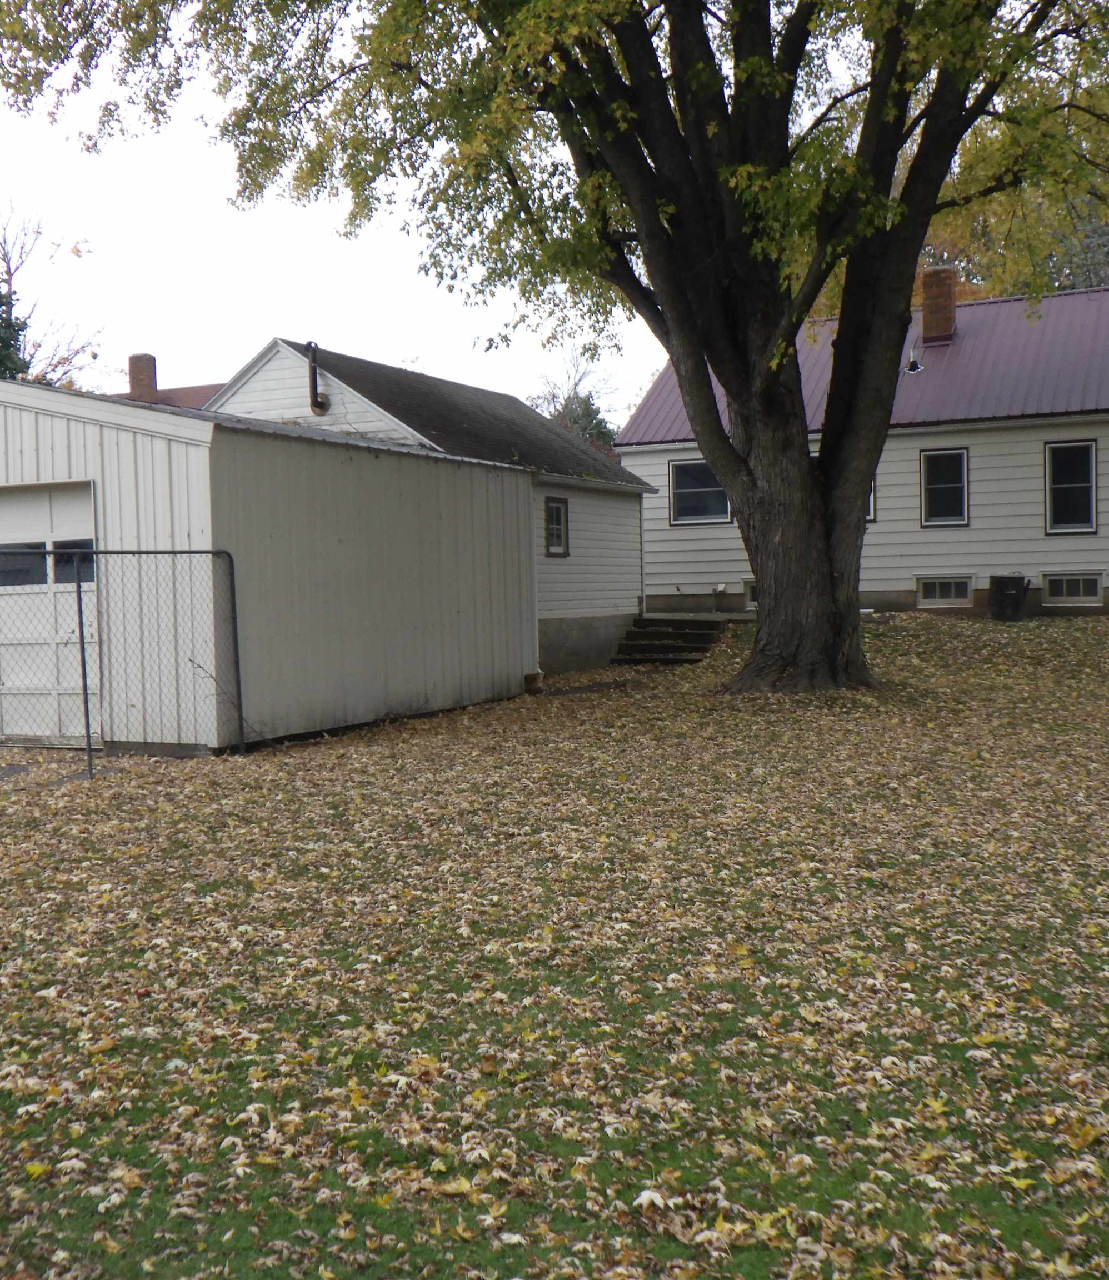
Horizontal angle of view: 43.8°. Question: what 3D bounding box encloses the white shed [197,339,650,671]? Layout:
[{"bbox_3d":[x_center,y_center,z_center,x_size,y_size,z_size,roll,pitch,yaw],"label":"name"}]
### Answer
[{"bbox_3d":[-2.113,-1.890,22.294,5.250,4.760,6.450,0,2,27],"label":"white shed"}]

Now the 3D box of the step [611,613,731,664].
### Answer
[{"bbox_3d":[1.929,0.040,22.835,1.650,0.700,1.350,0,2,27],"label":"step"}]

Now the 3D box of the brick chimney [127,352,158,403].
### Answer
[{"bbox_3d":[-9.981,-6.358,33.500,0.480,1.250,0.480,0,2,27],"label":"brick chimney"}]

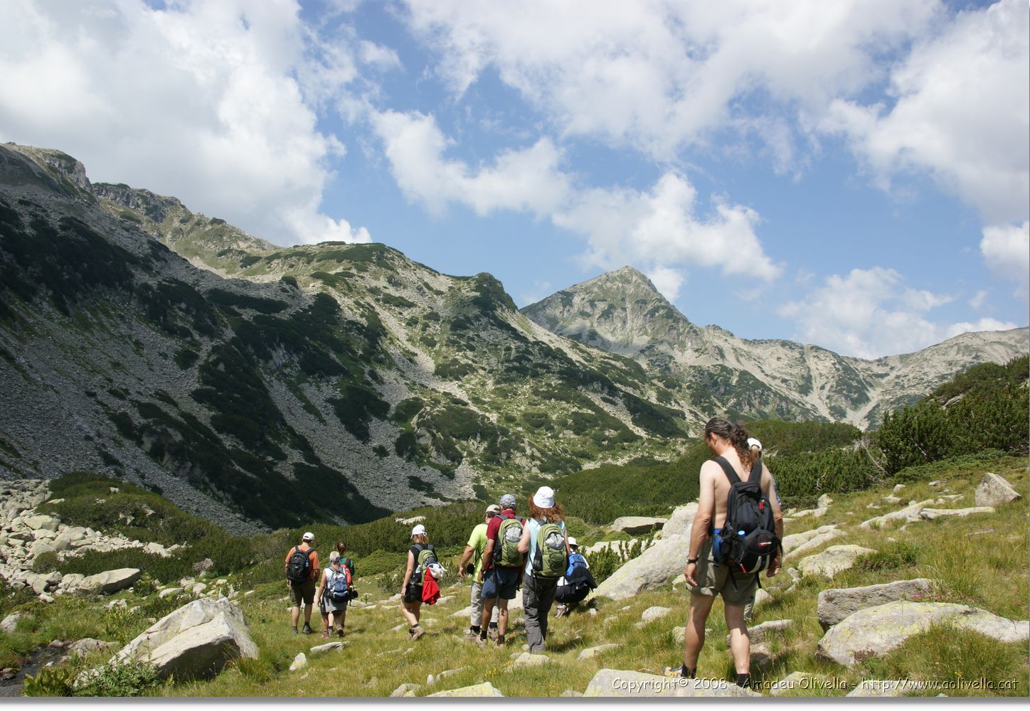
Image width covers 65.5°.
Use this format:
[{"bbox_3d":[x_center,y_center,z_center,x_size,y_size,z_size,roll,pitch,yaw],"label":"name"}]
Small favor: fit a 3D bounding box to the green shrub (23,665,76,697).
[{"bbox_3d":[-5.982,4.197,10.300,0.700,0.420,0.580,3,-7,-29],"label":"green shrub"}]

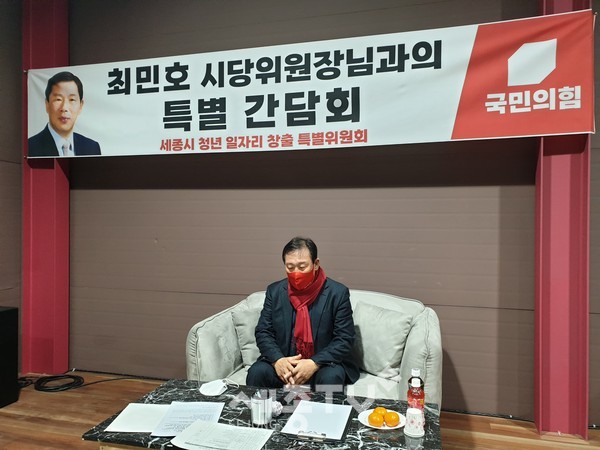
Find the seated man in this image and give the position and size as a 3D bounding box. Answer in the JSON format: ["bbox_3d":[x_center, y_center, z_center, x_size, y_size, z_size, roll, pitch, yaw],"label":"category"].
[{"bbox_3d":[0.018,0.645,2.336,0.545,1.160,0.670,0,0,14],"label":"seated man"}]

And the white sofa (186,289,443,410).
[{"bbox_3d":[0.114,0.815,2.555,1.286,0.820,0.800,0,0,14],"label":"white sofa"}]

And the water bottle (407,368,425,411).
[{"bbox_3d":[0.426,0.626,1.645,0.064,0.199,0.064,0,0,14],"label":"water bottle"}]

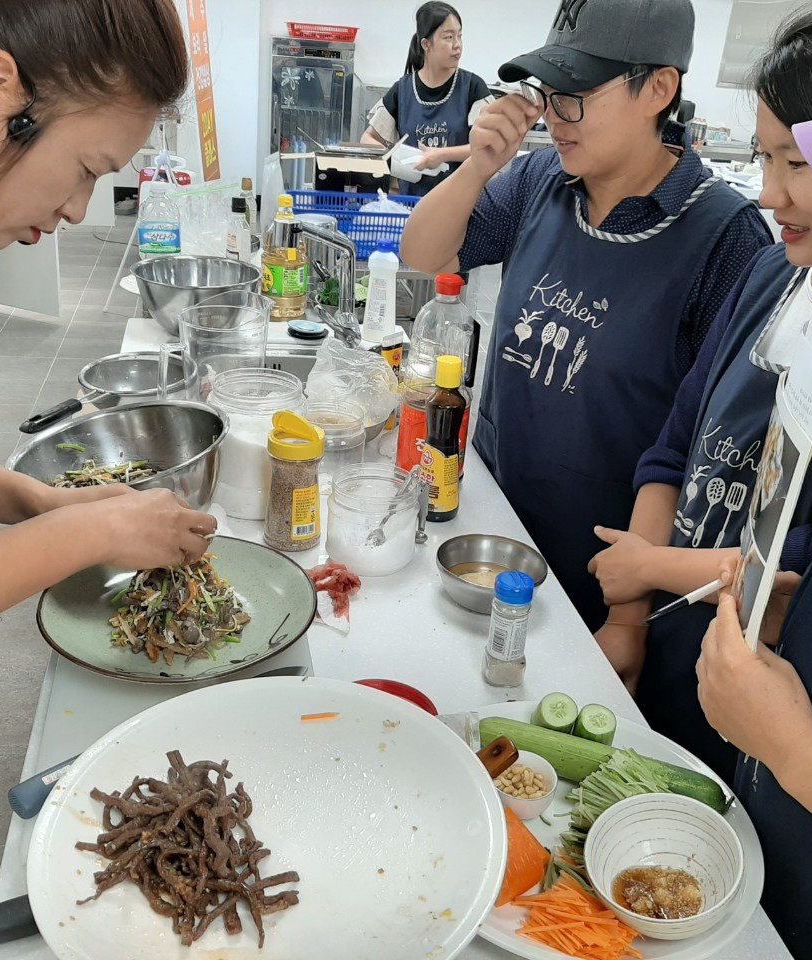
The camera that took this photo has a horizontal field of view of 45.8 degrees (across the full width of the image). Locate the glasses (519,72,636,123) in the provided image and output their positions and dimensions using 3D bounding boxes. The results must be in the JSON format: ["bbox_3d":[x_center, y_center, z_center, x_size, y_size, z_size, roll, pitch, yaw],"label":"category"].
[{"bbox_3d":[0.280,-0.615,1.506,0.142,0.046,0.140,-30,42,-23],"label":"glasses"}]

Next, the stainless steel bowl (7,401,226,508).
[{"bbox_3d":[-0.360,0.004,1.256,0.280,0.120,0.280,-10,27,-7],"label":"stainless steel bowl"}]

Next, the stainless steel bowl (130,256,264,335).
[{"bbox_3d":[-0.447,-0.390,2.072,0.279,0.122,0.279,-1,26,-11],"label":"stainless steel bowl"}]

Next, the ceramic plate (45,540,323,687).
[{"bbox_3d":[-0.242,0.147,1.040,0.289,0.045,0.289,-1,26,-11],"label":"ceramic plate"}]

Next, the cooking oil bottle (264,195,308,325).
[{"bbox_3d":[-0.287,-0.535,2.297,0.107,0.276,0.107,4,25,-2],"label":"cooking oil bottle"}]

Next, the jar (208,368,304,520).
[{"bbox_3d":[-0.206,-0.052,1.340,0.130,0.176,0.130,-1,26,-11],"label":"jar"}]

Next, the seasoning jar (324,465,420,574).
[{"bbox_3d":[-0.042,0.049,1.238,0.118,0.104,0.118,4,25,-2],"label":"seasoning jar"}]

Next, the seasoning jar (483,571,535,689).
[{"bbox_3d":[0.111,0.158,1.022,0.045,0.115,0.045,4,25,-2],"label":"seasoning jar"}]

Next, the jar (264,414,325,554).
[{"bbox_3d":[-0.144,-0.001,1.245,0.074,0.173,0.074,4,25,-2],"label":"jar"}]

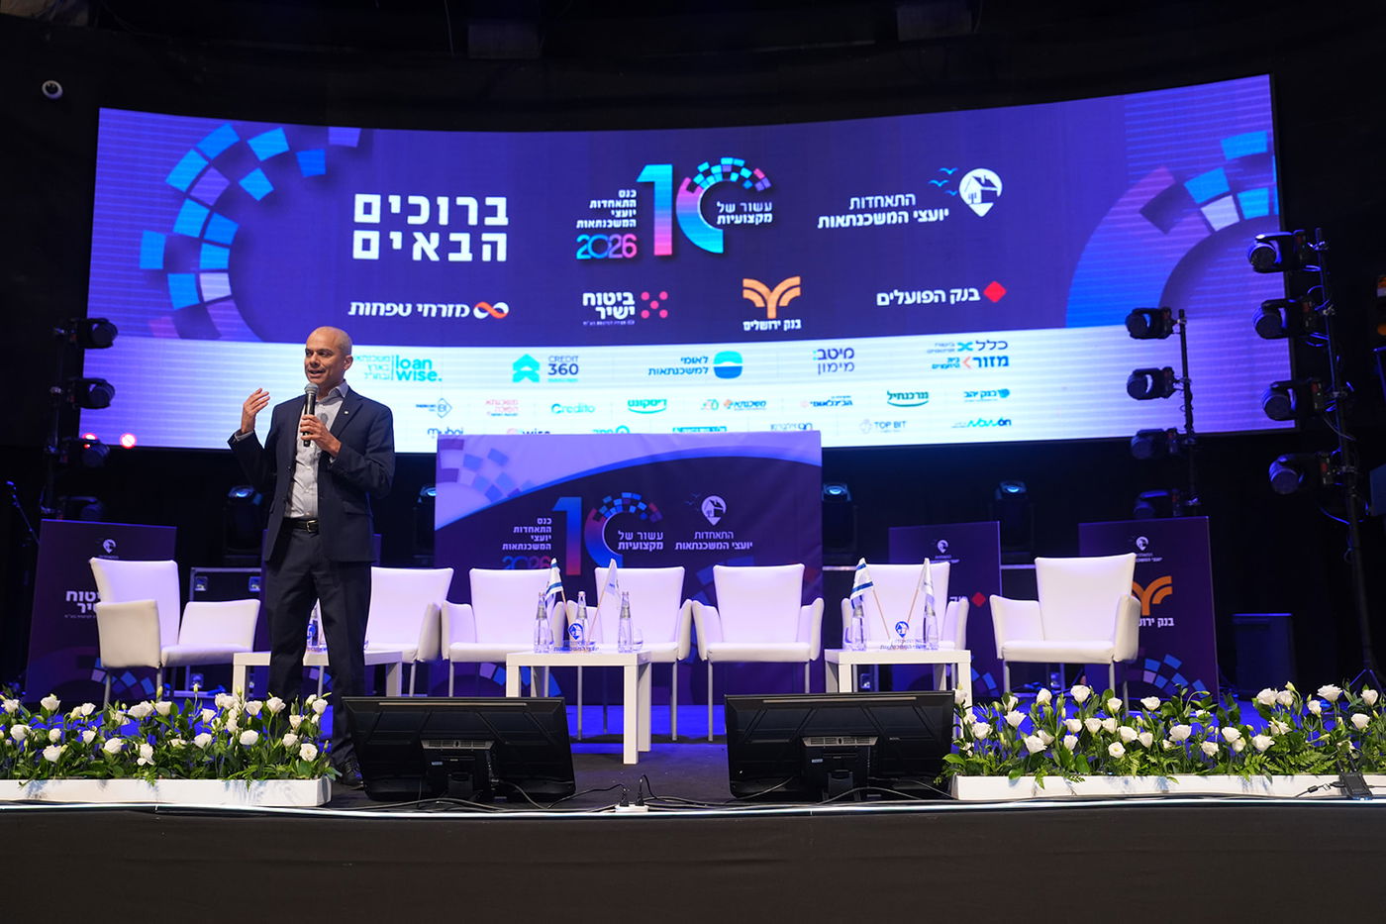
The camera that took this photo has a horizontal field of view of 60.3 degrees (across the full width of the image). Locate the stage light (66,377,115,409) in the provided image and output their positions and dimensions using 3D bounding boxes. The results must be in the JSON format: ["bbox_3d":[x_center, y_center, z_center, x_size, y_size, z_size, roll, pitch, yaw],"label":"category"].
[{"bbox_3d":[-4.599,-0.525,9.106,0.330,0.250,0.280,2,2,-18],"label":"stage light"}]

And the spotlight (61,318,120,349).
[{"bbox_3d":[-5.068,-1.086,10.054,0.390,0.280,0.300,2,0,-16],"label":"spotlight"}]

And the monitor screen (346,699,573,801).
[{"bbox_3d":[-0.732,0.908,3.787,0.705,0.410,0.080,-1,27,6],"label":"monitor screen"}]

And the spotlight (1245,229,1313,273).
[{"bbox_3d":[3.532,-1.264,7.182,0.330,0.250,0.280,-3,2,20],"label":"spotlight"}]

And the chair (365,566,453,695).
[{"bbox_3d":[-1.601,1.003,6.330,0.630,0.880,0.580,-2,-8,9],"label":"chair"}]

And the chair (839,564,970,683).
[{"bbox_3d":[1.121,0.980,6.293,0.655,0.895,0.585,-2,-8,11],"label":"chair"}]

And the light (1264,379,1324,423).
[{"bbox_3d":[3.549,-0.362,7.059,0.330,0.250,0.280,-3,2,20],"label":"light"}]

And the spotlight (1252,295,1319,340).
[{"bbox_3d":[3.976,-0.970,8.010,0.390,0.280,0.300,-3,-1,20],"label":"spotlight"}]

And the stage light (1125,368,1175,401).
[{"bbox_3d":[3.501,-0.591,9.109,0.330,0.250,0.280,-3,2,18],"label":"stage light"}]

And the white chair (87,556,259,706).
[{"bbox_3d":[-2.419,0.896,5.503,0.580,0.880,0.630,-4,-9,26],"label":"white chair"}]

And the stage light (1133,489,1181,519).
[{"bbox_3d":[3.493,0.330,8.984,0.330,0.250,0.280,-3,2,18],"label":"stage light"}]

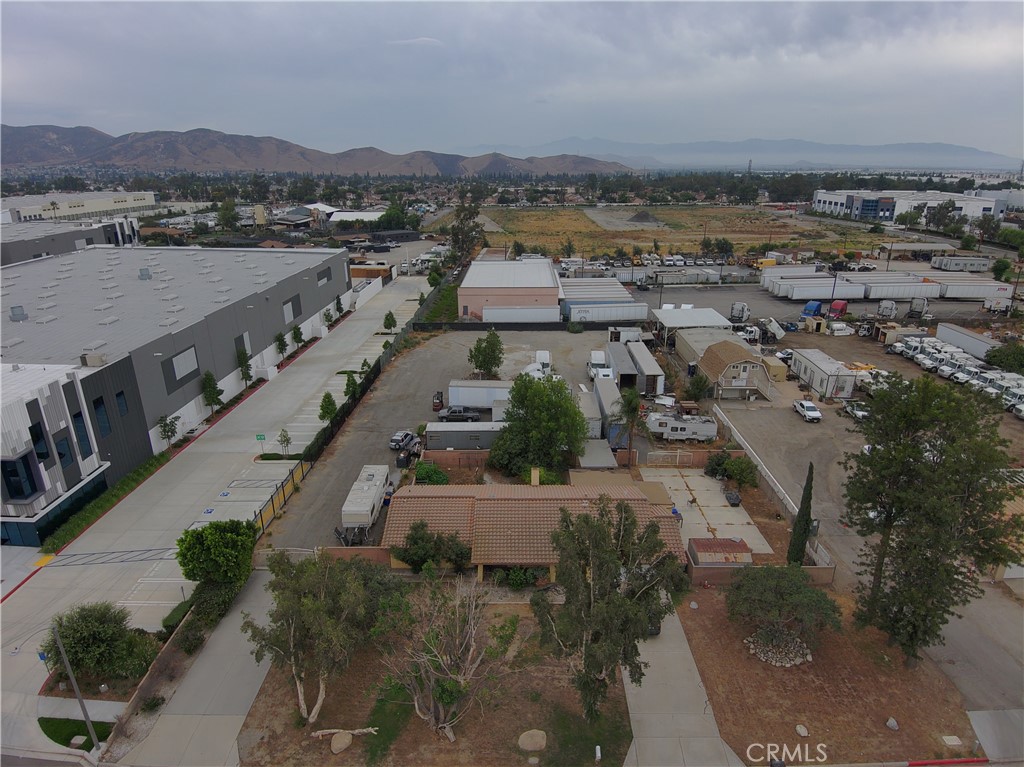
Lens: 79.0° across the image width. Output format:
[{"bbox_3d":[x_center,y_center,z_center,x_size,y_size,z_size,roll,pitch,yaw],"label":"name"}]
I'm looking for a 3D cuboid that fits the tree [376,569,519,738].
[{"bbox_3d":[-2.952,15.611,34.681,7.900,9.000,7.200,0,19,0],"label":"tree"}]

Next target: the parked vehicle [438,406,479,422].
[{"bbox_3d":[-6.594,3.817,78.783,5.270,1.750,1.850,0,20,0],"label":"parked vehicle"}]

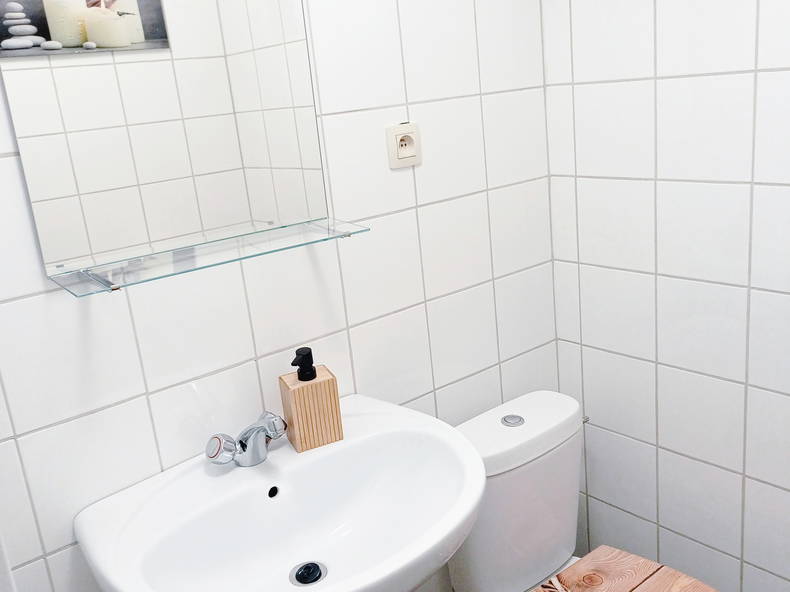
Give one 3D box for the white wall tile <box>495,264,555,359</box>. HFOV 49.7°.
[{"bbox_3d":[0.299,0.033,1.963,0.199,0.195,0.010,-18,20,-37],"label":"white wall tile"}]

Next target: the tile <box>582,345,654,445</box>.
[{"bbox_3d":[0.515,0.225,1.952,0.008,0.197,0.200,-18,20,-38],"label":"tile"}]

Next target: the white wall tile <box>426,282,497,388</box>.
[{"bbox_3d":[0.146,0.083,1.847,0.199,0.196,0.010,-18,19,-37],"label":"white wall tile"}]

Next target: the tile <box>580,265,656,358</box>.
[{"bbox_3d":[0.498,0.035,1.895,0.010,0.196,0.196,-18,19,-37],"label":"tile"}]

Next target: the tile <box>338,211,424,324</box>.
[{"bbox_3d":[-0.026,-0.059,1.665,0.200,0.197,0.008,-18,20,-38],"label":"tile"}]

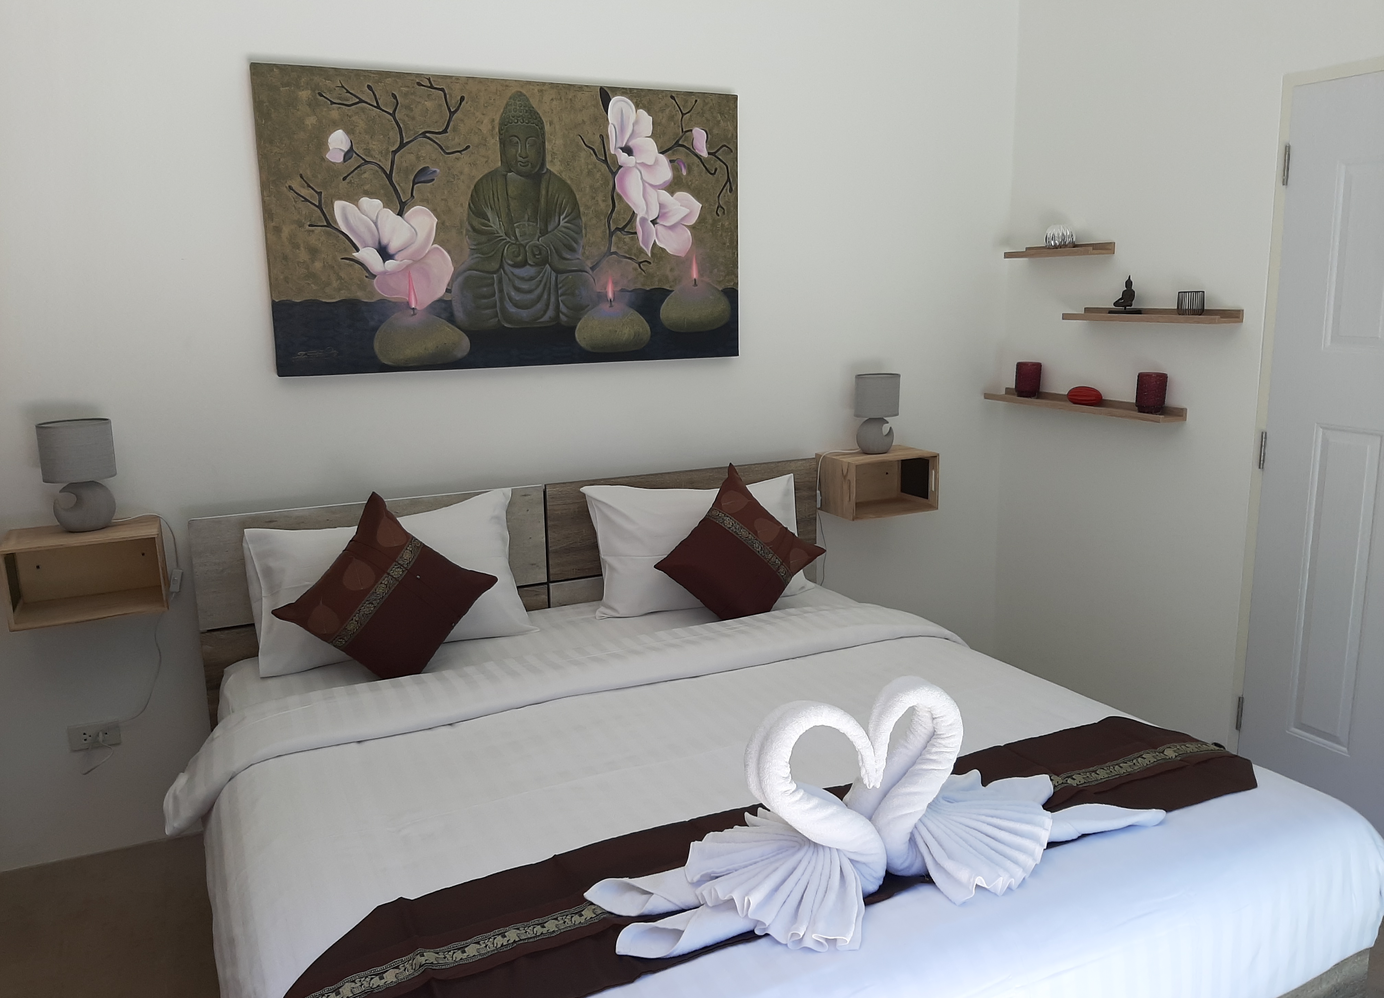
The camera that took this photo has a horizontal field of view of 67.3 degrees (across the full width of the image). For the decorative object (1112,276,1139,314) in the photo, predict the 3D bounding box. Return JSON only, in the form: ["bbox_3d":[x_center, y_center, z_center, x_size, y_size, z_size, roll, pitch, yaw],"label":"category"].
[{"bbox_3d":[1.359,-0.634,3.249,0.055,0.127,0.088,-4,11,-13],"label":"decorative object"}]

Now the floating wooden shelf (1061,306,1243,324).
[{"bbox_3d":[1.390,-0.562,3.185,0.102,0.037,0.600,-6,12,-22],"label":"floating wooden shelf"}]

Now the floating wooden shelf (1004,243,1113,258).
[{"bbox_3d":[1.229,-0.835,3.503,0.102,0.039,0.405,-6,12,-22],"label":"floating wooden shelf"}]

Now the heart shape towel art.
[{"bbox_3d":[0.344,0.447,1.647,1.015,0.335,0.266,-5,12,-19],"label":"heart shape towel art"}]

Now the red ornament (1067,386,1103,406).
[{"bbox_3d":[1.292,-0.334,3.420,0.072,0.068,0.142,-6,12,-23],"label":"red ornament"}]

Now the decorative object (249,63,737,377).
[{"bbox_3d":[-0.488,-0.793,3.033,1.397,0.800,0.035,-6,12,-24],"label":"decorative object"}]

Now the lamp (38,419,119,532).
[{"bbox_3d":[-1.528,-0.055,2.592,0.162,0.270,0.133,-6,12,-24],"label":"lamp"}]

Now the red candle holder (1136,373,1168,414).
[{"bbox_3d":[1.422,-0.323,3.216,0.084,0.128,0.084,-6,12,-24],"label":"red candle holder"}]

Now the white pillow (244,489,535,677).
[{"bbox_3d":[-0.823,0.221,2.878,0.725,0.420,0.160,-6,-15,-24],"label":"white pillow"}]

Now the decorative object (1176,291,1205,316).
[{"bbox_3d":[1.457,-0.567,3.031,0.073,0.074,0.073,-6,12,-22],"label":"decorative object"}]

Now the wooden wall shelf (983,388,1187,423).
[{"bbox_3d":[1.293,-0.320,3.503,0.105,0.038,0.797,-6,12,-24],"label":"wooden wall shelf"}]

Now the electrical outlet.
[{"bbox_3d":[-1.599,0.636,2.782,0.122,0.070,0.014,-6,12,-24],"label":"electrical outlet"}]

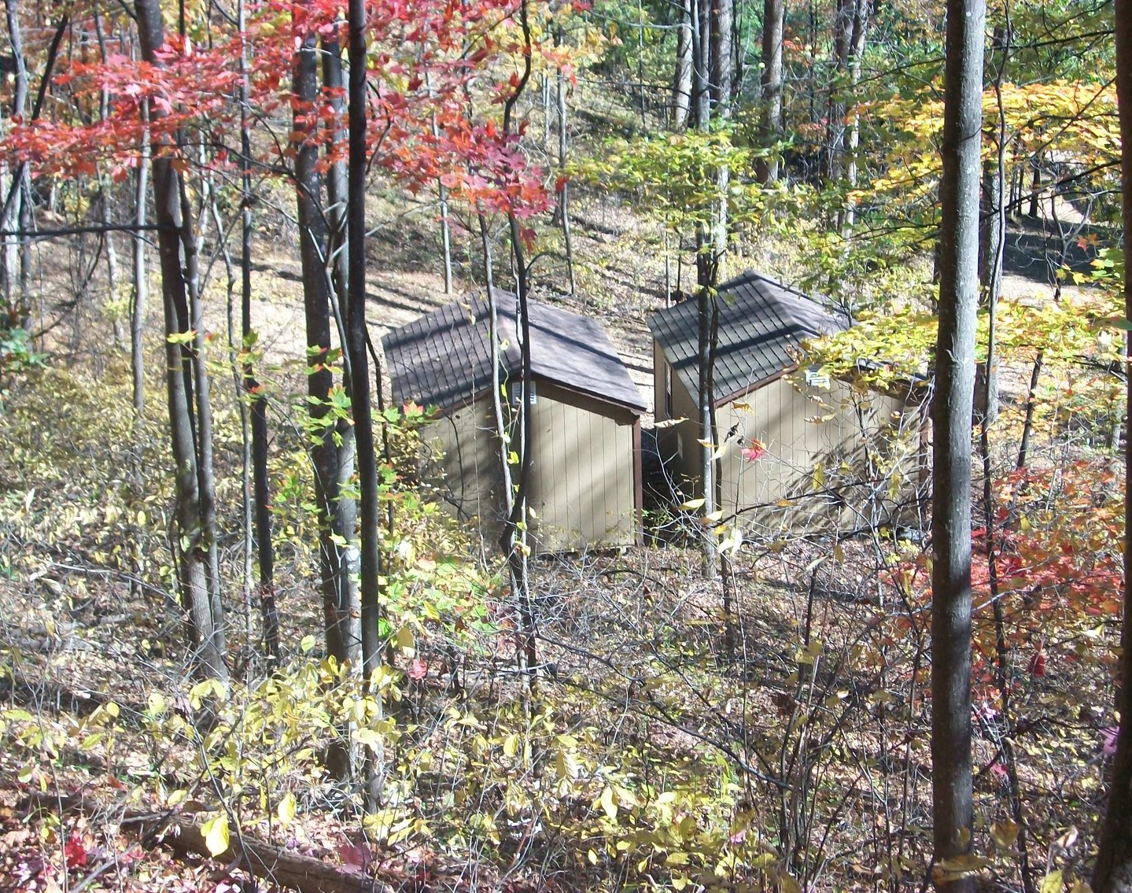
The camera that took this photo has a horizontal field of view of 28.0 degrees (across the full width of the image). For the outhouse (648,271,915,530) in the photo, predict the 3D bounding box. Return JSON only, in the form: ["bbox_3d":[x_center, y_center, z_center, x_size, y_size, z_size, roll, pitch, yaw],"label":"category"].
[{"bbox_3d":[3.737,-0.821,38.849,3.849,3.092,5.500,-4,18,-6],"label":"outhouse"}]

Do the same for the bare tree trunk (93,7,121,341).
[{"bbox_3d":[-9.390,-5.514,46.510,0.280,6.750,0.280,0,17,0],"label":"bare tree trunk"}]

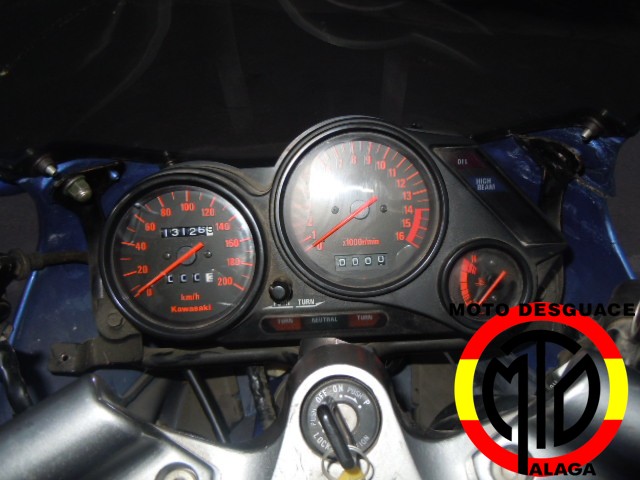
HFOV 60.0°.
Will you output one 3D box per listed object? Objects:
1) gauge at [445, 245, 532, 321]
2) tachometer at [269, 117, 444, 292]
[{"bbox_3d":[0.086,0.023,0.288,0.047,0.018,0.047,-2,85,-1],"label":"gauge"},{"bbox_3d":[0.022,-0.018,0.303,0.096,0.022,0.096,-2,86,-2],"label":"tachometer"}]

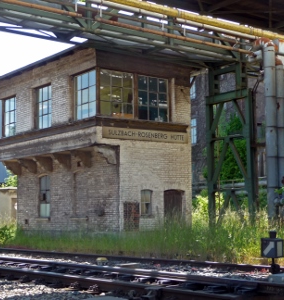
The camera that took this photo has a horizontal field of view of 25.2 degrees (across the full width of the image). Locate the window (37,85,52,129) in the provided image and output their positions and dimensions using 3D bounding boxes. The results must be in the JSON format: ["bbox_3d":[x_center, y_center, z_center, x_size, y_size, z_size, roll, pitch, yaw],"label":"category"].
[{"bbox_3d":[-3.935,-1.747,25.942,0.150,1.754,1.569,3,-7,-35],"label":"window"}]

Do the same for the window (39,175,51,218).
[{"bbox_3d":[-4.185,2.021,27.588,0.150,1.878,1.172,3,-7,-35],"label":"window"}]

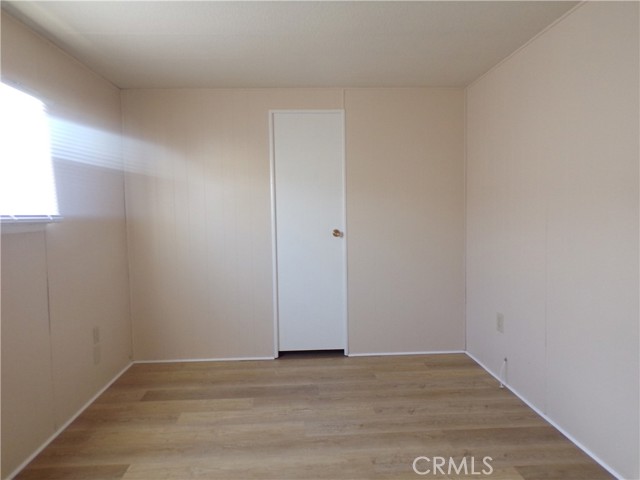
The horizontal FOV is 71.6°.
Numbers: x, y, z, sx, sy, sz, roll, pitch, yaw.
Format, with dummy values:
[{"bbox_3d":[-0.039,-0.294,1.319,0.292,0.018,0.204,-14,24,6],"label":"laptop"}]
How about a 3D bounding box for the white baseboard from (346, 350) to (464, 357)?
[{"bbox_3d":[0.731,0.940,3.690,0.982,0.027,0.018,-1,4,-3],"label":"white baseboard"}]

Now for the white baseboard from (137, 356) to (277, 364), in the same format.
[{"bbox_3d":[-0.944,0.979,3.609,1.140,0.027,0.018,-1,4,-3],"label":"white baseboard"}]

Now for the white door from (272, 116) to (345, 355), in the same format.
[{"bbox_3d":[-0.082,-0.050,3.606,0.577,1.949,0.050,-1,4,-3],"label":"white door"}]

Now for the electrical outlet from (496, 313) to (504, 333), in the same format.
[{"bbox_3d":[1.240,0.569,3.049,0.010,0.118,0.080,-1,4,-3],"label":"electrical outlet"}]

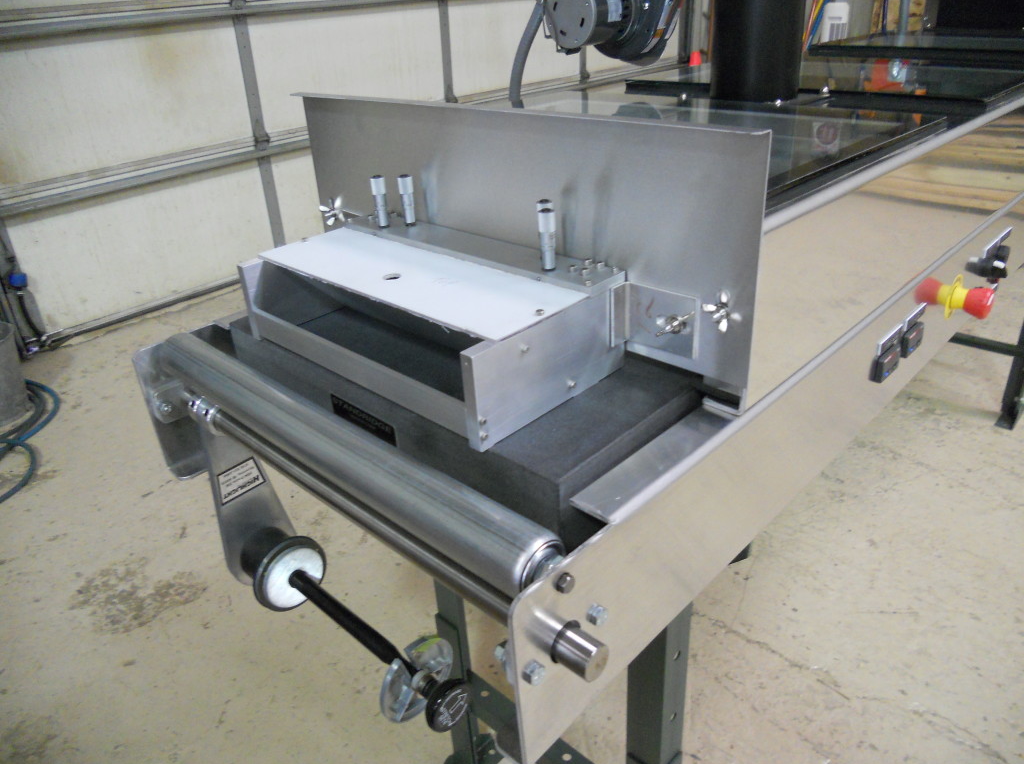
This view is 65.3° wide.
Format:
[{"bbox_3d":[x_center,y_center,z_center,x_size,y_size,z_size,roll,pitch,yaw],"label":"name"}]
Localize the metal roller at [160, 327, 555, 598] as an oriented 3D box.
[{"bbox_3d":[-0.168,0.050,0.698,0.528,0.051,0.051,22,37,39],"label":"metal roller"}]

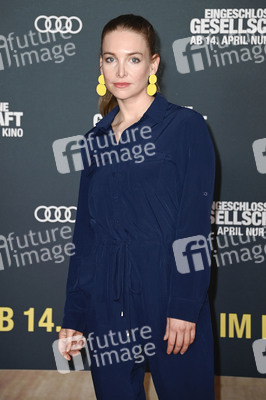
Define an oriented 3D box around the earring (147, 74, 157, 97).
[{"bbox_3d":[0.053,-0.311,4.070,0.028,0.058,0.007,3,8,-12],"label":"earring"}]

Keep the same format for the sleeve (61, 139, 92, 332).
[{"bbox_3d":[-0.150,0.098,4.040,0.110,0.525,0.135,7,7,28],"label":"sleeve"}]

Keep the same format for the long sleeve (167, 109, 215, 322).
[{"bbox_3d":[0.151,0.043,3.870,0.120,0.560,0.140,6,7,25],"label":"long sleeve"}]

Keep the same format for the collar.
[{"bbox_3d":[-0.004,-0.230,3.900,0.185,0.115,0.150,3,7,23],"label":"collar"}]

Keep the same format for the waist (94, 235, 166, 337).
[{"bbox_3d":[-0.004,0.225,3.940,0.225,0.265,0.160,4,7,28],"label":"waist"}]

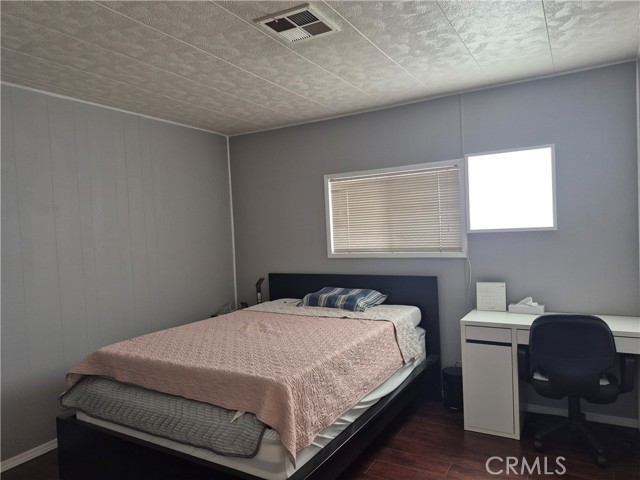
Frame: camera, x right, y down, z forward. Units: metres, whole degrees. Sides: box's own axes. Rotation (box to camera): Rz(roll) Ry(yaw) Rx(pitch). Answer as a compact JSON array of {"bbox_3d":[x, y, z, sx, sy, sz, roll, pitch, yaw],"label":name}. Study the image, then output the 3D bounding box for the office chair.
[{"bbox_3d":[1.598,0.844,2.674,0.610,0.860,0.590,-1,2,31],"label":"office chair"}]

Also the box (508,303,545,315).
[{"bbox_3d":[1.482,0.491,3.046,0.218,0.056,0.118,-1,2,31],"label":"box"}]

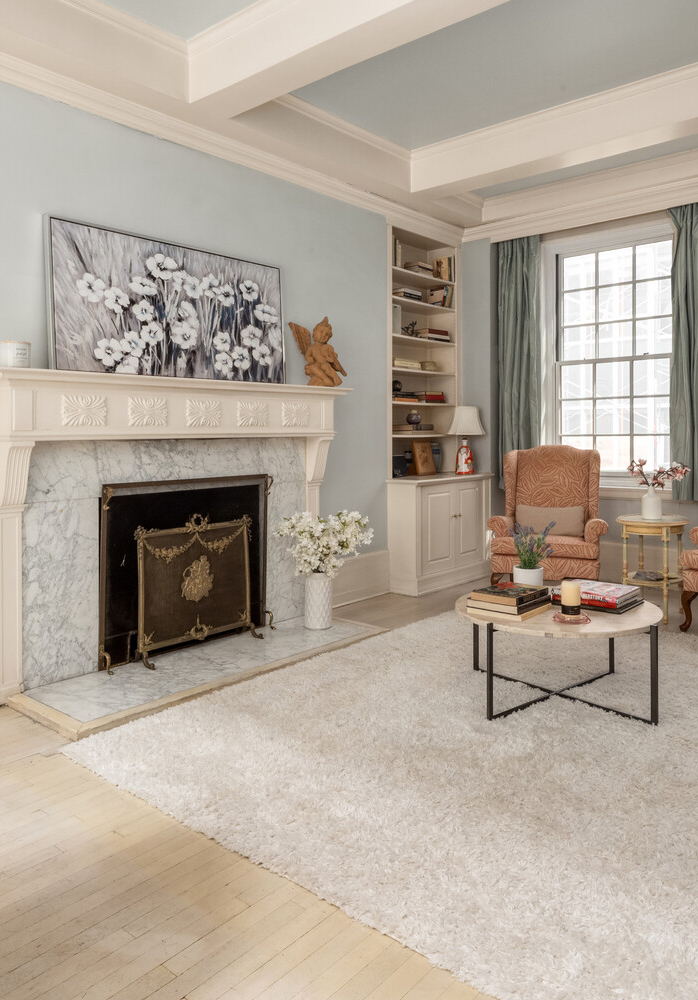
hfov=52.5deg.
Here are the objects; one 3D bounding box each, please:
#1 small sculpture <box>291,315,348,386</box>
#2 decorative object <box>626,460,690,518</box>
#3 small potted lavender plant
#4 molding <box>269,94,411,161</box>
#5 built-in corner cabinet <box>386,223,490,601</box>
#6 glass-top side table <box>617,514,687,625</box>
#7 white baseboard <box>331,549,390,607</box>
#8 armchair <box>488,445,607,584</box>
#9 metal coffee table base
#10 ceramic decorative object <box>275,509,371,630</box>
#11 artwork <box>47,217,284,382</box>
[{"bbox_3d":[-0.183,-0.905,4.380,0.330,0.440,0.220,-2,5,-30],"label":"small sculpture"},{"bbox_3d":[1.962,-0.062,4.500,0.380,0.380,0.250,0,4,0],"label":"decorative object"},{"bbox_3d":[0.878,0.252,3.400,0.200,0.320,0.180,0,4,0],"label":"small potted lavender plant"},{"bbox_3d":[-0.030,-2.349,4.394,0.080,0.095,1.453,2,4,43],"label":"molding"},{"bbox_3d":[0.612,-0.714,5.586,0.500,2.730,1.000,2,4,43],"label":"built-in corner cabinet"},{"bbox_3d":[1.940,0.435,4.510,0.467,0.615,0.467,-2,4,-24],"label":"glass-top side table"},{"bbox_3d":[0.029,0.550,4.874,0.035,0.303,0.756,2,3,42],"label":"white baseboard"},{"bbox_3d":[1.428,0.151,5.033,0.760,1.070,0.820,1,3,20],"label":"armchair"},{"bbox_3d":[0.917,0.660,3.126,0.670,0.400,0.640,0,4,5],"label":"metal coffee table base"},{"bbox_3d":[-0.146,0.405,4.080,0.540,0.680,0.440,0,4,0],"label":"ceramic decorative object"},{"bbox_3d":[-0.897,-0.996,3.804,0.060,0.760,1.489,-7,-4,43],"label":"artwork"}]

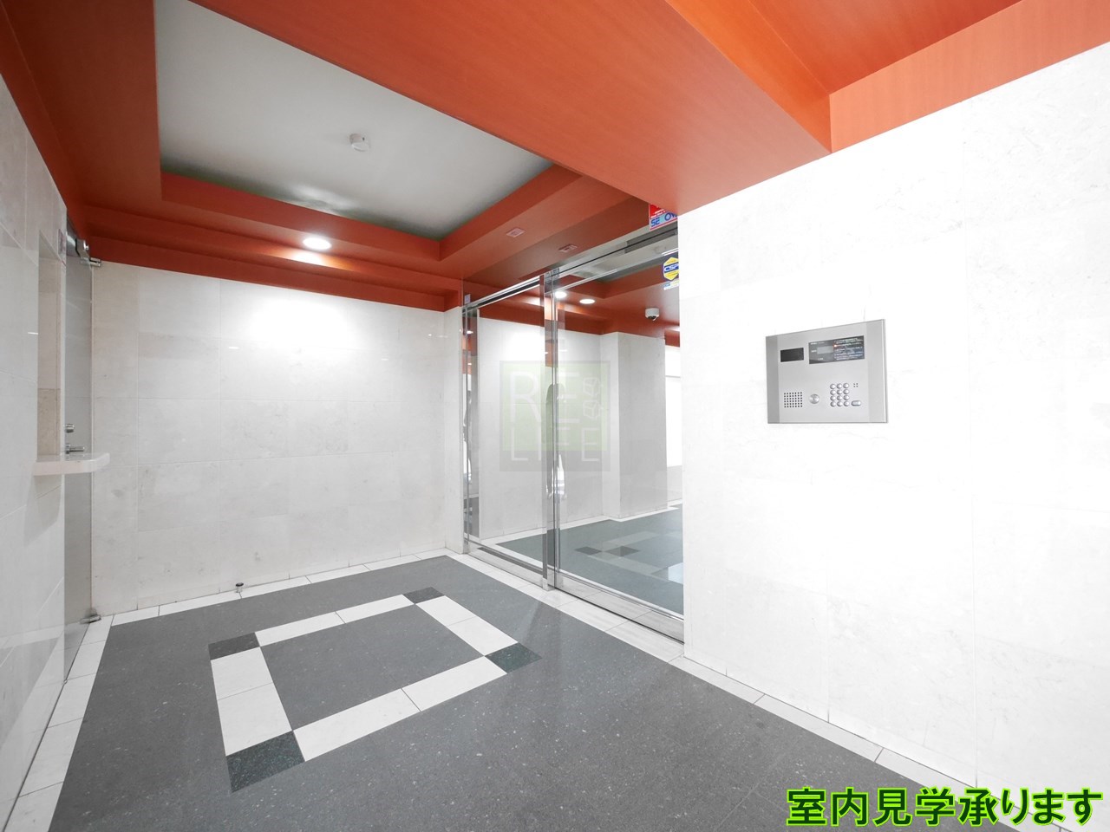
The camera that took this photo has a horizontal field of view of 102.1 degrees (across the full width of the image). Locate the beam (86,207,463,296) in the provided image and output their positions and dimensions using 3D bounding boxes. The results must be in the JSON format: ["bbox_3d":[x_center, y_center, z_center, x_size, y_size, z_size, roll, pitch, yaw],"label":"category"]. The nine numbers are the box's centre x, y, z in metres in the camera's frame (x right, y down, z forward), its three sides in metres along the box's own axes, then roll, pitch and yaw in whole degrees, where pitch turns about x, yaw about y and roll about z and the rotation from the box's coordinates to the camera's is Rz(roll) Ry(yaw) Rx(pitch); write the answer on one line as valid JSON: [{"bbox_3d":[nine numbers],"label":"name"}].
[{"bbox_3d":[-1.743,-1.095,3.198,2.207,0.095,0.223,-1,0,-40],"label":"beam"}]

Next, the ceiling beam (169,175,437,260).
[{"bbox_3d":[-1.506,-1.219,2.917,1.570,0.146,0.113,-1,0,-40],"label":"ceiling beam"}]

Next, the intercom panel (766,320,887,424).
[{"bbox_3d":[0.994,-0.147,1.668,0.034,0.350,0.392,0,-1,-40],"label":"intercom panel"}]

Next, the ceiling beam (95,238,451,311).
[{"bbox_3d":[-1.835,-0.981,3.309,2.207,0.129,0.113,-1,0,-40],"label":"ceiling beam"}]

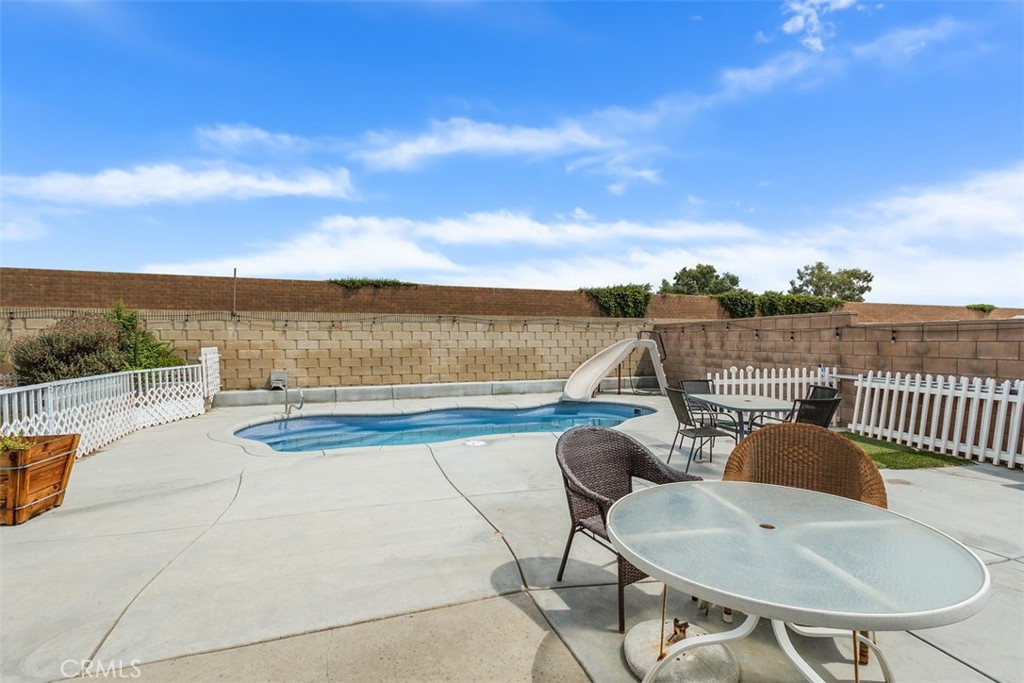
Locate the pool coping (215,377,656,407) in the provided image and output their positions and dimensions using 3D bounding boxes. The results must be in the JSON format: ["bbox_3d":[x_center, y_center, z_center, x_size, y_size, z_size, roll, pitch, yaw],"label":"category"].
[{"bbox_3d":[-1.094,1.224,11.583,11.100,0.290,0.420,0,0,-20],"label":"pool coping"}]

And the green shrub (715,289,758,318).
[{"bbox_3d":[18.400,-2.933,37.298,4.400,2.600,1.300,0,0,-18],"label":"green shrub"}]

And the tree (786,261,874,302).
[{"bbox_3d":[38.500,-4.109,54.990,9.000,10.800,8.800,0,0,35],"label":"tree"}]

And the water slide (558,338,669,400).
[{"bbox_3d":[2.480,0.645,11.099,2.700,1.450,1.000,0,0,-23],"label":"water slide"}]

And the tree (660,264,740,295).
[{"bbox_3d":[21.500,-3.754,51.991,8.600,10.100,8.400,0,0,22],"label":"tree"}]

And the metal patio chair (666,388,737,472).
[{"bbox_3d":[2.060,0.946,4.959,0.630,0.870,0.520,0,0,-8],"label":"metal patio chair"}]

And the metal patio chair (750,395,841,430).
[{"bbox_3d":[2.680,0.947,4.399,0.540,0.870,0.640,0,0,-19],"label":"metal patio chair"}]

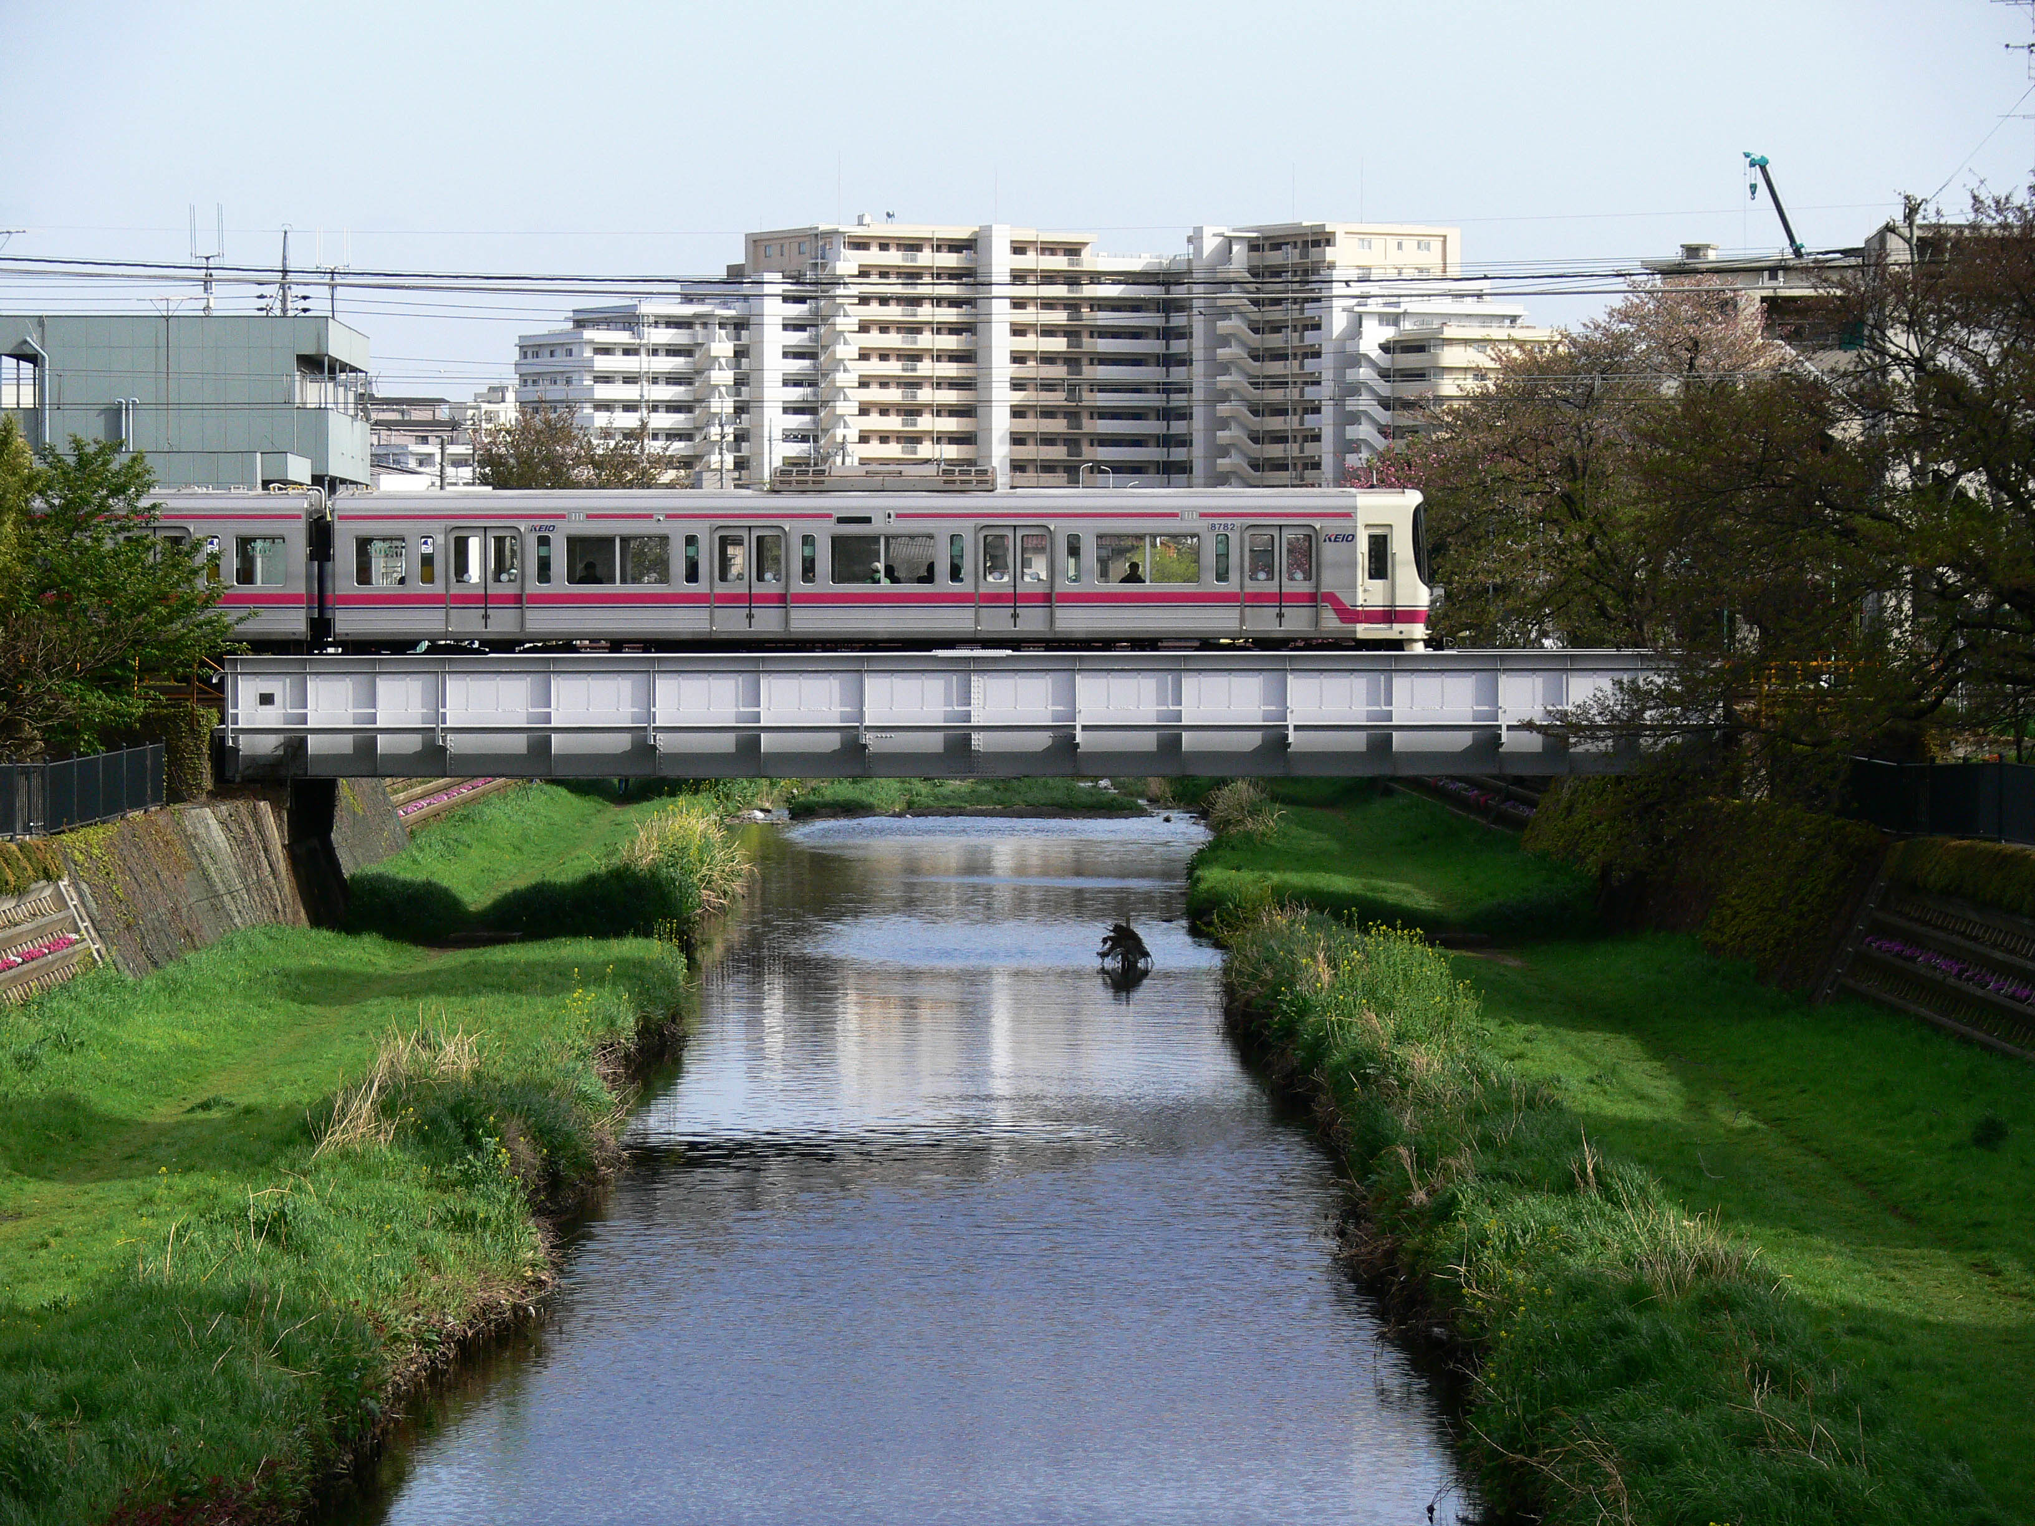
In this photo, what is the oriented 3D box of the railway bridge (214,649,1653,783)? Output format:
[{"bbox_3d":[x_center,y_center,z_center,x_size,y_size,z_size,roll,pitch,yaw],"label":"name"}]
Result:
[{"bbox_3d":[-0.629,-0.972,121.497,26.600,2.200,8.600,0,2,1],"label":"railway bridge"}]

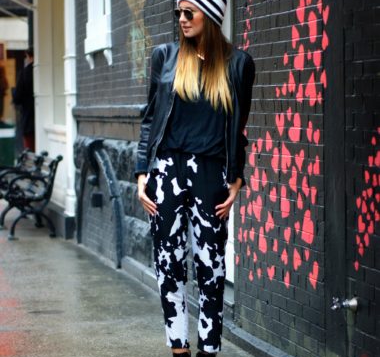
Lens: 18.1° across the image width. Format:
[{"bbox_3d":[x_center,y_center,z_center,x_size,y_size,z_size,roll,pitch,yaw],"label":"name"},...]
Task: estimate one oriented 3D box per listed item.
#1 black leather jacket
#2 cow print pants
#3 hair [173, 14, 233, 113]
[{"bbox_3d":[0.018,-0.265,4.830,0.475,0.570,0.270,0,4,7],"label":"black leather jacket"},{"bbox_3d":[-0.010,0.294,4.880,0.335,0.830,0.250,0,4,7],"label":"cow print pants"},{"bbox_3d":[0.050,-0.459,4.770,0.225,0.400,0.230,1,5,30],"label":"hair"}]

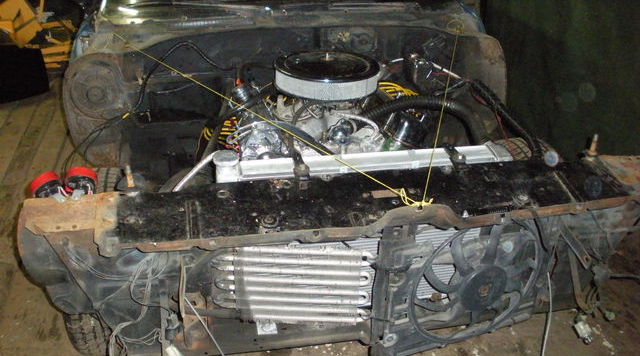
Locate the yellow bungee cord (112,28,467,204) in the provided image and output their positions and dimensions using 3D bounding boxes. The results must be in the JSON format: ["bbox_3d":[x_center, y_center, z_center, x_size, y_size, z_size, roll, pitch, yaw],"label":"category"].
[{"bbox_3d":[0.013,-0.268,2.111,1.385,0.162,1.272,-3,25,-10],"label":"yellow bungee cord"}]

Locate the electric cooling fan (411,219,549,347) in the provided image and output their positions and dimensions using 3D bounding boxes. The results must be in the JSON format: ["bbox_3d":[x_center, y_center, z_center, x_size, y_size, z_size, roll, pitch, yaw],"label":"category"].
[{"bbox_3d":[0.395,0.272,1.648,0.380,0.380,0.090,-8,31,-20],"label":"electric cooling fan"}]

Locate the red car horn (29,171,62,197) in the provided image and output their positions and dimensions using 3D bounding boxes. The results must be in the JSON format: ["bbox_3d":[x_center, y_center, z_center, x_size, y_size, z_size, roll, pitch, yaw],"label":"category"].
[{"bbox_3d":[-0.680,0.026,1.660,0.090,0.090,0.060,-17,55,-31],"label":"red car horn"}]

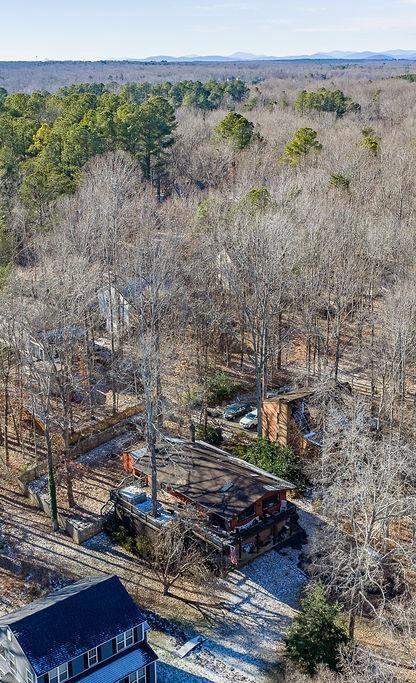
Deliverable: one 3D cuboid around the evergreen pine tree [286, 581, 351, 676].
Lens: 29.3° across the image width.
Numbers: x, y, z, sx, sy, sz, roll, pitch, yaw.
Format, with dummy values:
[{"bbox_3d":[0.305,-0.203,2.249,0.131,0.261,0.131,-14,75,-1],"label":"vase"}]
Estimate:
[{"bbox_3d":[9.550,24.214,68.108,5.600,8.200,5.600,0,19,0],"label":"evergreen pine tree"}]

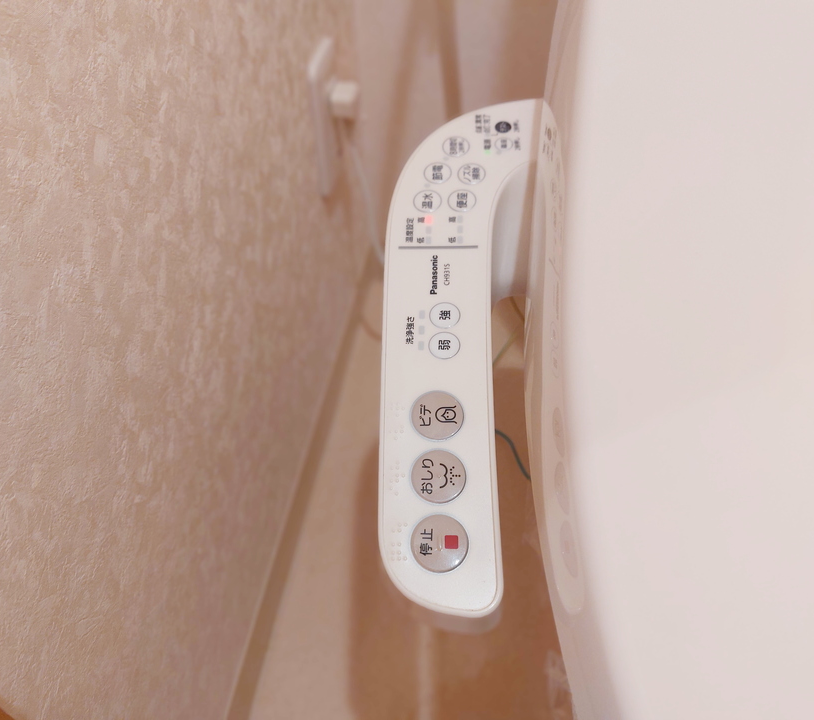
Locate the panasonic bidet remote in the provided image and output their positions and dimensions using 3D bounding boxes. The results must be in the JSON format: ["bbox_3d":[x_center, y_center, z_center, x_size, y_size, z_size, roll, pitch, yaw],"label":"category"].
[{"bbox_3d":[0.033,-0.016,0.324,0.088,0.035,0.270,0,63,1],"label":"panasonic bidet remote"}]

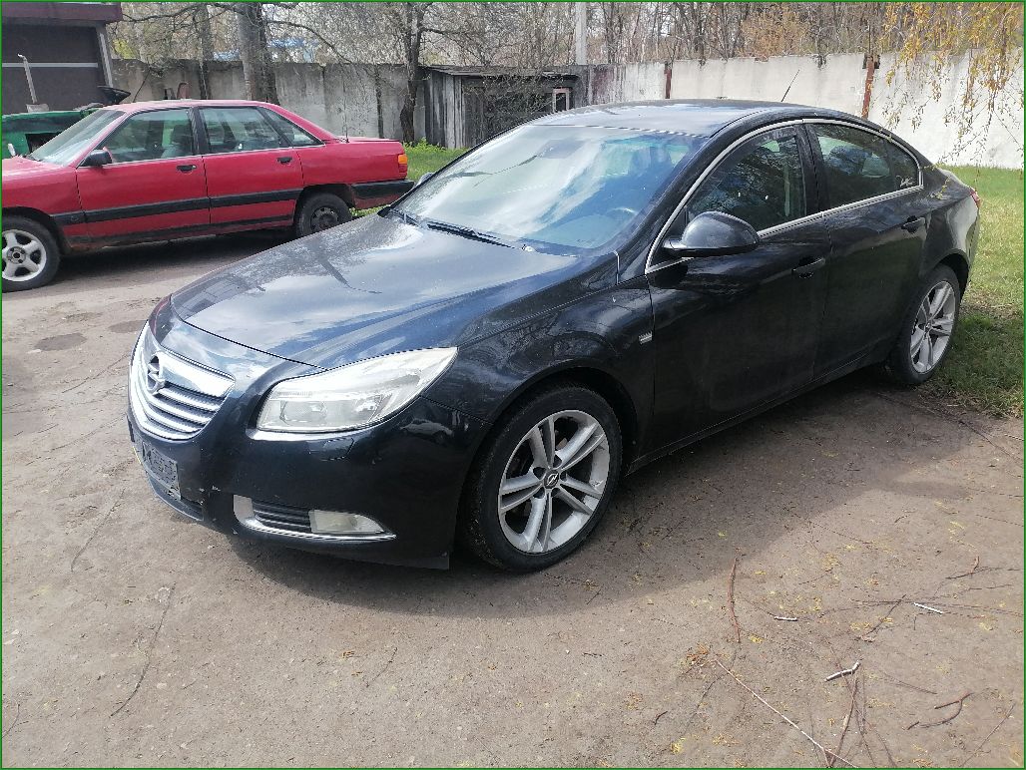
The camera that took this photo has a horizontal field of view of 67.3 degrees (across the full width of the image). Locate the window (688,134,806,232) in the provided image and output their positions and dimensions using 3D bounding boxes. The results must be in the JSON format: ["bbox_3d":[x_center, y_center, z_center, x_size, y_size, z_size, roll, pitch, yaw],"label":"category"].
[{"bbox_3d":[0.936,-0.798,3.082,0.910,0.459,0.050,-17,0,-35],"label":"window"}]

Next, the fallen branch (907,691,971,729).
[{"bbox_3d":[1.124,0.852,2.007,0.269,0.020,0.054,-14,23,-30],"label":"fallen branch"}]

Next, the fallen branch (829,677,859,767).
[{"bbox_3d":[0.864,0.865,1.994,0.016,0.018,0.362,10,23,30],"label":"fallen branch"}]

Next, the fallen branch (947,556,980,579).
[{"bbox_3d":[1.542,0.624,2.612,0.225,0.016,0.041,-15,24,-33],"label":"fallen branch"}]

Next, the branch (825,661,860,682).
[{"bbox_3d":[0.931,0.805,2.159,0.154,0.014,0.021,-12,24,-29],"label":"branch"}]

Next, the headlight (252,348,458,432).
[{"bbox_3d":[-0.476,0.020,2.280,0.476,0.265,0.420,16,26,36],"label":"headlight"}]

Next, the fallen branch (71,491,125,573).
[{"bbox_3d":[-1.551,0.535,2.896,0.027,0.012,0.595,-3,21,-8],"label":"fallen branch"}]

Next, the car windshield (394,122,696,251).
[{"bbox_3d":[0.091,-0.898,3.288,0.915,0.097,1.440,-42,39,-22],"label":"car windshield"}]

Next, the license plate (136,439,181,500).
[{"bbox_3d":[-1.214,0.228,2.570,0.040,0.120,0.520,-16,26,-36],"label":"license plate"}]

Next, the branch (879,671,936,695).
[{"bbox_3d":[1.081,0.825,2.115,0.151,0.008,0.028,14,25,33],"label":"branch"}]

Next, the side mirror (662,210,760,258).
[{"bbox_3d":[0.670,-0.523,2.651,0.210,0.160,0.235,-19,28,-40],"label":"side mirror"}]

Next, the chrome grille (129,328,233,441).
[{"bbox_3d":[-1.146,0.017,2.604,0.150,0.325,0.830,-17,25,-36],"label":"chrome grille"}]

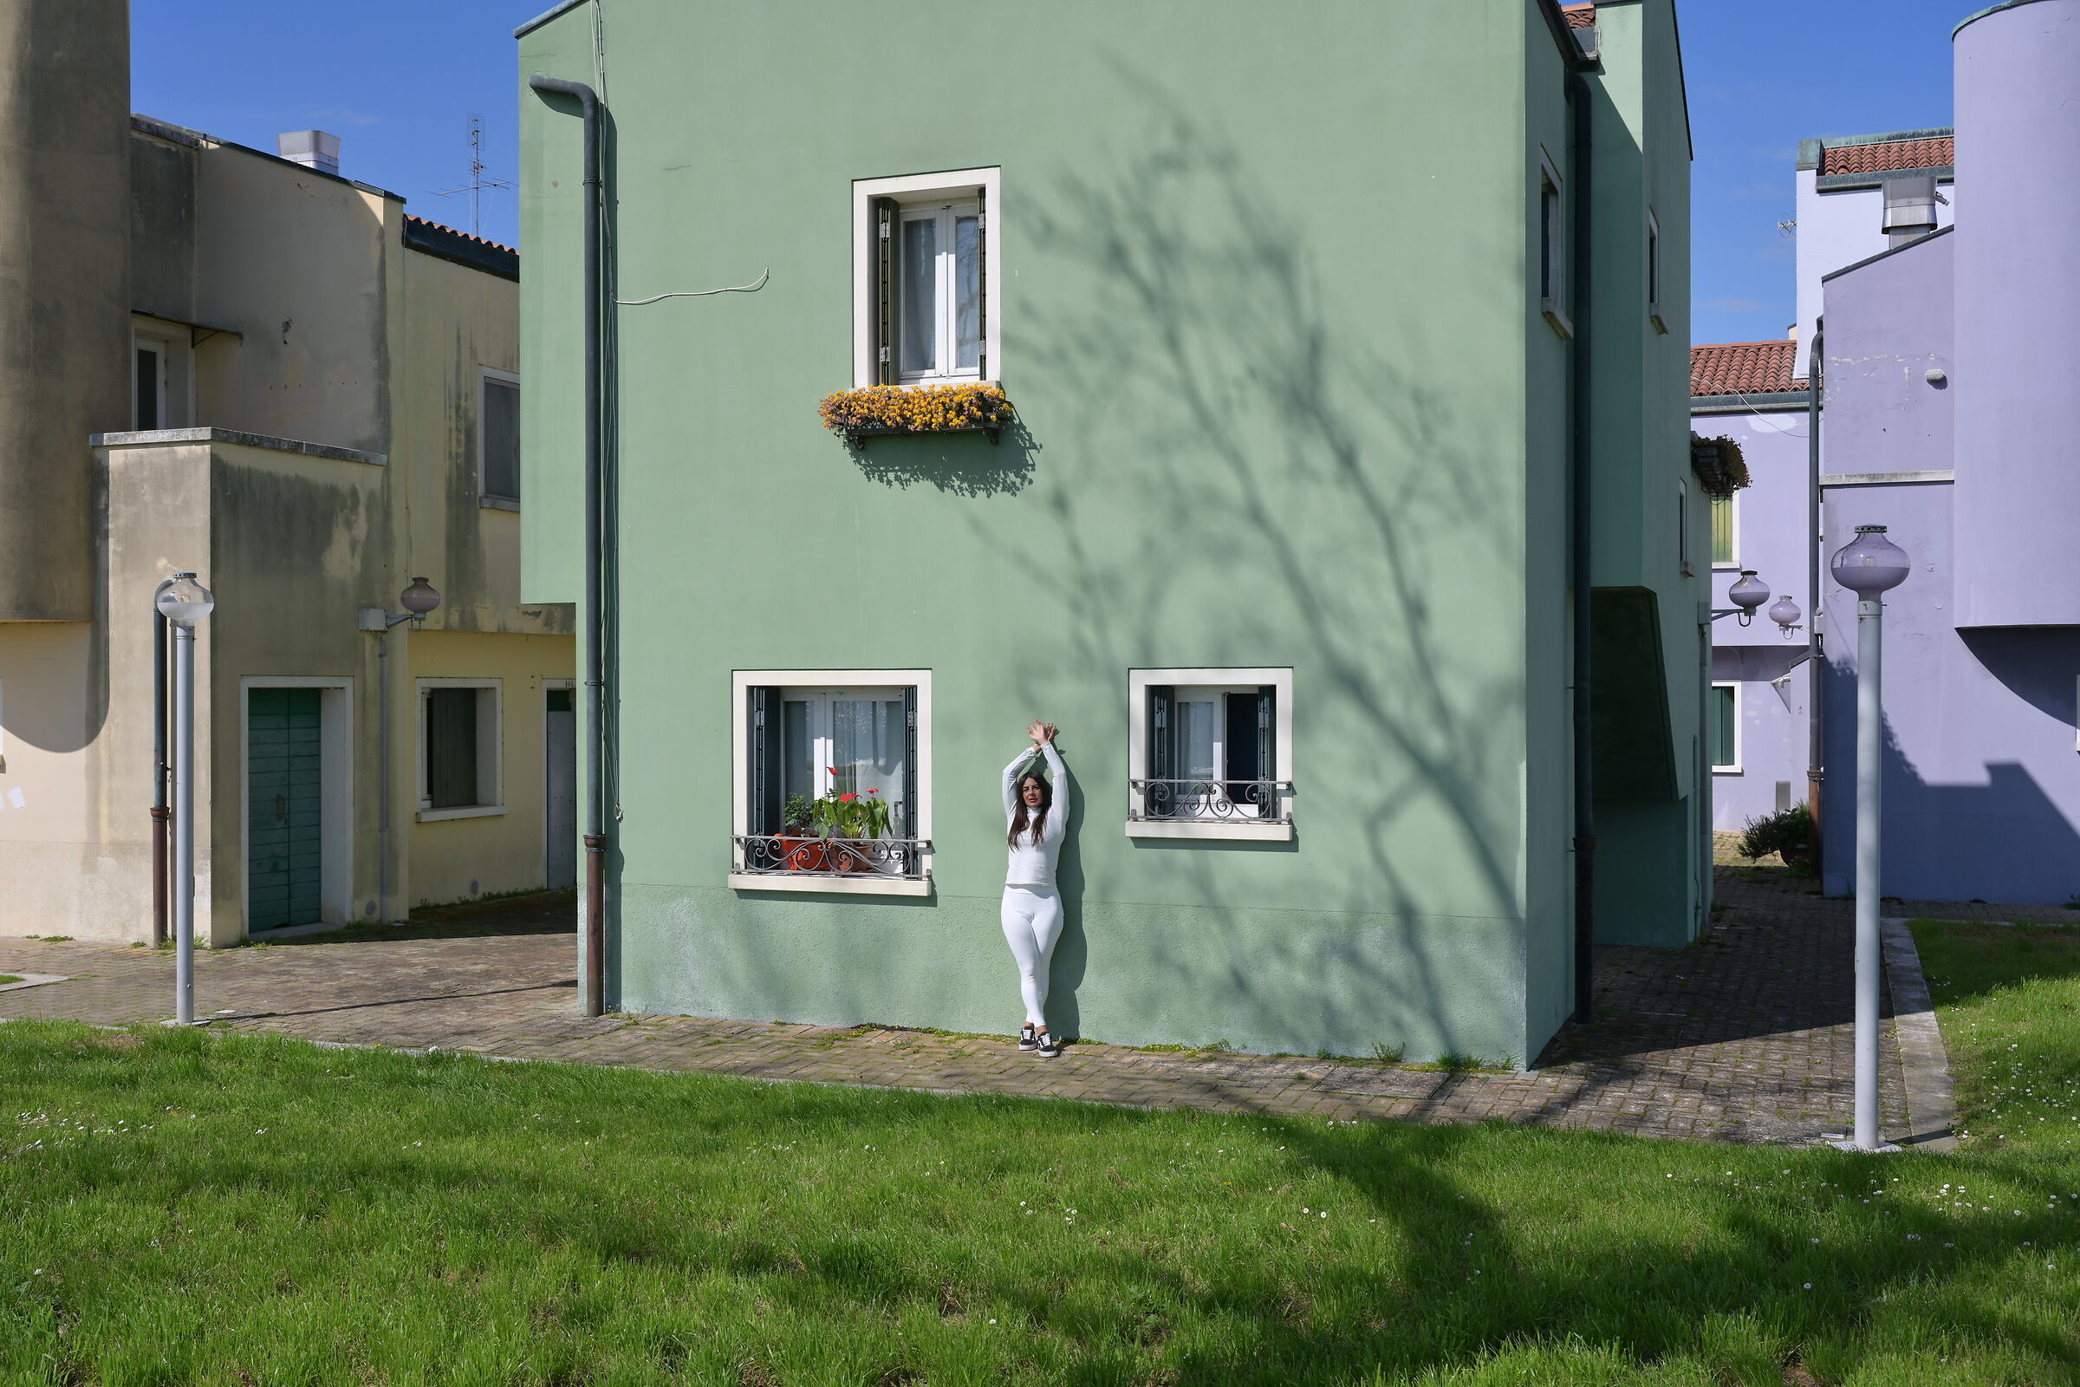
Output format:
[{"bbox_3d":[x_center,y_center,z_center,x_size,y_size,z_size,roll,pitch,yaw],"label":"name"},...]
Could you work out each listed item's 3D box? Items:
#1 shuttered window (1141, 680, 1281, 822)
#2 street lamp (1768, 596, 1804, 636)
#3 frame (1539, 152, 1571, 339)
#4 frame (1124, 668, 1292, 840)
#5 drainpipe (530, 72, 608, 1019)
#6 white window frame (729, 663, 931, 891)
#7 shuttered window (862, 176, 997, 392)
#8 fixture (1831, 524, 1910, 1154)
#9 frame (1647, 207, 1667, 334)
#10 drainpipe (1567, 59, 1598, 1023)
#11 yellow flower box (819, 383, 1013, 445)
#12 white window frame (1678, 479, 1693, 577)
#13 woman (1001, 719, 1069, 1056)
[{"bbox_3d":[1.036,0.359,11.942,0.816,0.831,0.232,0,0,21],"label":"shuttered window"},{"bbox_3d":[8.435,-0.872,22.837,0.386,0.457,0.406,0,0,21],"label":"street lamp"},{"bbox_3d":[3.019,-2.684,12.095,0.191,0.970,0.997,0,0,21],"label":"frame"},{"bbox_3d":[1.022,0.359,11.970,1.025,1.005,0.183,0,0,21],"label":"frame"},{"bbox_3d":[-3.091,-1.000,13.393,0.558,6.263,0.213,0,0,21],"label":"drainpipe"},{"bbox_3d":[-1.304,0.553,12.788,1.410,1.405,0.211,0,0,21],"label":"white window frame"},{"bbox_3d":[-0.680,-2.542,12.616,1.025,1.350,0.183,0,0,21],"label":"shuttered window"},{"bbox_3d":[3.847,0.664,9.401,0.370,2.893,0.370,0,0,21],"label":"fixture"},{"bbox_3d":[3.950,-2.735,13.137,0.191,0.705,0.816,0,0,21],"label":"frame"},{"bbox_3d":[3.460,-0.976,12.912,0.193,6.151,0.142,0,0,21],"label":"drainpipe"},{"bbox_3d":[-0.753,-1.698,12.354,1.193,0.357,0.332,0,0,21],"label":"yellow flower box"},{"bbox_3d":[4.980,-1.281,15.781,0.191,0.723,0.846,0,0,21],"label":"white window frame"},{"bbox_3d":[-0.013,1.131,12.098,0.447,1.959,0.365,0,0,15],"label":"woman"}]

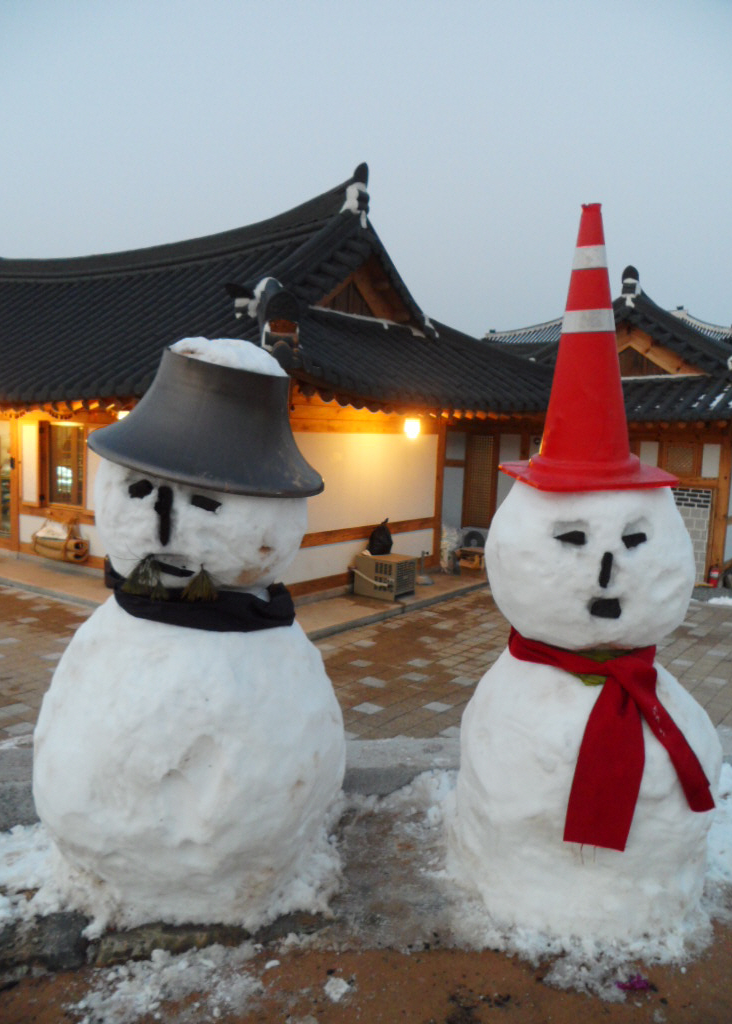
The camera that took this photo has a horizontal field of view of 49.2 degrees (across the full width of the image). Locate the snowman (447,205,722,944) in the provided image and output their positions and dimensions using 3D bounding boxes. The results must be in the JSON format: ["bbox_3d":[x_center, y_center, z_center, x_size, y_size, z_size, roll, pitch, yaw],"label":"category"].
[{"bbox_3d":[0.650,0.133,2.271,0.740,1.870,0.730,3,6,6],"label":"snowman"}]

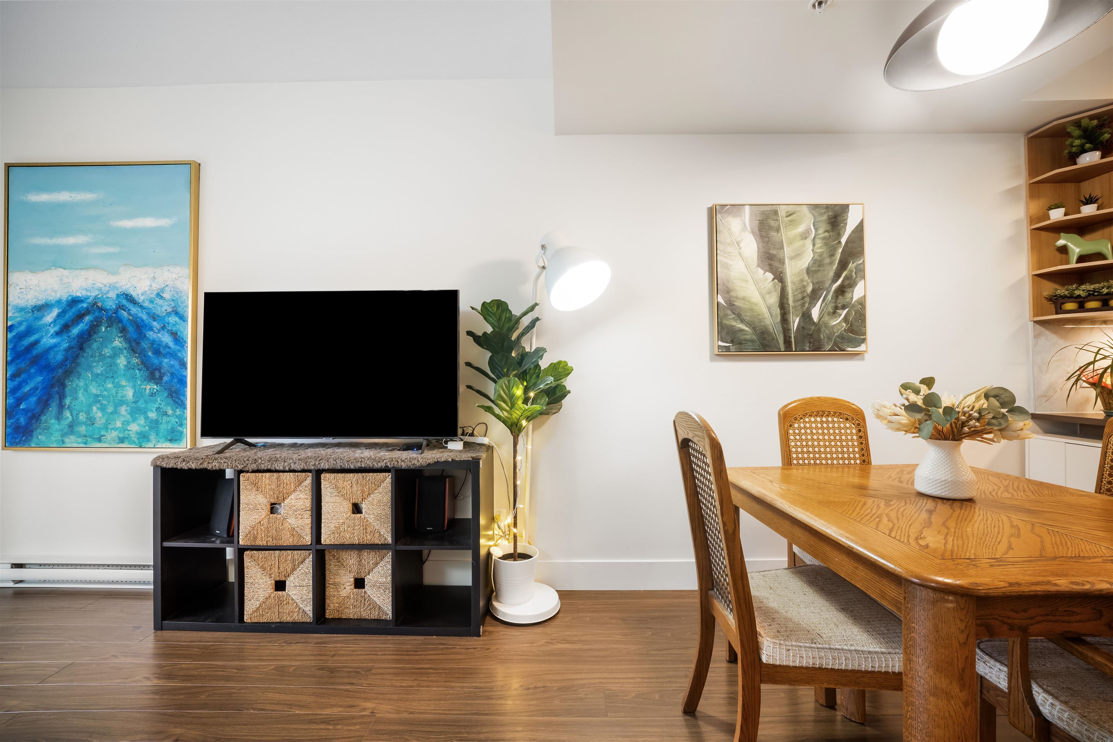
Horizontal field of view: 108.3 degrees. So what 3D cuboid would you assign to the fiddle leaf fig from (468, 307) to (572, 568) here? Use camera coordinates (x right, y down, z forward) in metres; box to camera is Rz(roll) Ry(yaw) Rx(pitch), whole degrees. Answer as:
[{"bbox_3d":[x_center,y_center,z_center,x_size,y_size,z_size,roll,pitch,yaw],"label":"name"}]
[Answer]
[{"bbox_3d":[-0.186,0.300,1.950,0.510,1.290,0.430,0,0,0],"label":"fiddle leaf fig"}]

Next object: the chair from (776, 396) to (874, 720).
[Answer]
[{"bbox_3d":[1.185,0.638,1.575,0.460,1.040,0.540,0,0,0],"label":"chair"}]

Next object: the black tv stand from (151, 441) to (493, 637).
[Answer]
[{"bbox_3d":[-1.062,0.775,1.973,1.470,0.780,0.390,0,0,2],"label":"black tv stand"}]

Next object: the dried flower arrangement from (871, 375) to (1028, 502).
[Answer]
[{"bbox_3d":[1.310,0.215,1.350,0.430,0.390,0.370,0,0,0],"label":"dried flower arrangement"}]

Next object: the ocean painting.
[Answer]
[{"bbox_3d":[-2.445,-0.343,2.165,1.010,1.530,0.040,0,0,1],"label":"ocean painting"}]

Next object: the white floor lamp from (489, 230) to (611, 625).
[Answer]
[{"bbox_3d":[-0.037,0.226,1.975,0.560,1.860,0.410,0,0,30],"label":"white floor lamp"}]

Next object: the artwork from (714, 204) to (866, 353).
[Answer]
[{"bbox_3d":[1.240,-0.486,2.125,0.790,0.790,0.035,0,0,0],"label":"artwork"}]

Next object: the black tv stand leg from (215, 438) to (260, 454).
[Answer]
[{"bbox_3d":[-1.535,0.353,1.935,0.040,0.057,0.215,0,0,1],"label":"black tv stand leg"}]

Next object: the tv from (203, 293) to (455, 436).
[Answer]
[{"bbox_3d":[-1.088,-0.035,1.935,1.235,0.710,0.065,0,0,1],"label":"tv"}]

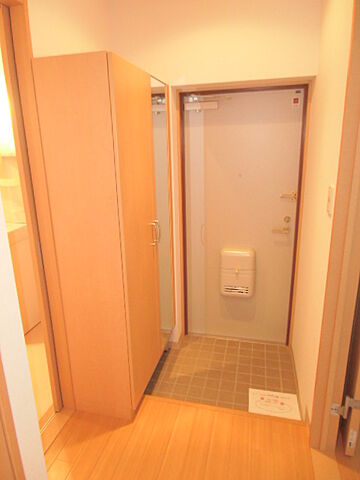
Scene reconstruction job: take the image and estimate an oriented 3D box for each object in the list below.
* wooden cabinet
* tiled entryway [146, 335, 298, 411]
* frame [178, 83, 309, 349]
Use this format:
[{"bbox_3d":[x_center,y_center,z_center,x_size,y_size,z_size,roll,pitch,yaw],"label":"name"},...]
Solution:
[{"bbox_3d":[-0.331,0.000,2.027,0.372,1.830,0.863,3,16,13],"label":"wooden cabinet"},{"bbox_3d":[0.334,0.938,2.380,0.948,0.044,0.793,3,16,13],"label":"tiled entryway"},{"bbox_3d":[0.430,-0.099,2.465,0.880,1.927,0.122,3,16,13],"label":"frame"}]

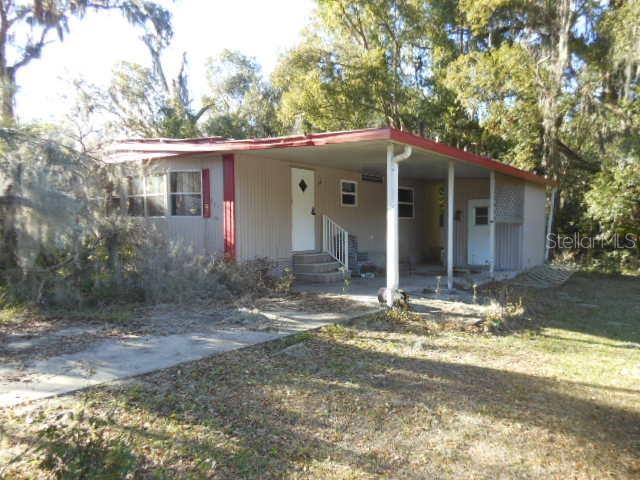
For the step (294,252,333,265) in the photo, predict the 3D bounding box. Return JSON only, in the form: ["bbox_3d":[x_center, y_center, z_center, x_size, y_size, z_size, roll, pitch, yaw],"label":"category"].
[{"bbox_3d":[-0.182,0.430,11.167,0.440,0.200,1.040,2,2,40],"label":"step"}]

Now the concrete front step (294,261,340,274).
[{"bbox_3d":[-0.082,0.643,11.090,0.680,0.200,1.040,2,2,40],"label":"concrete front step"}]

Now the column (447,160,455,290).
[{"bbox_3d":[2.617,-0.284,9.216,0.090,2.550,0.090,2,2,40],"label":"column"}]

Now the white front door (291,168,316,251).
[{"bbox_3d":[-0.394,-0.724,11.204,0.070,1.945,0.860,2,2,40],"label":"white front door"}]

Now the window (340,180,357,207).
[{"bbox_3d":[0.814,-1.247,12.629,0.070,0.700,0.770,2,2,40],"label":"window"}]

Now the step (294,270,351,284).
[{"bbox_3d":[0.017,0.843,11.013,0.930,0.195,1.040,2,2,40],"label":"step"}]

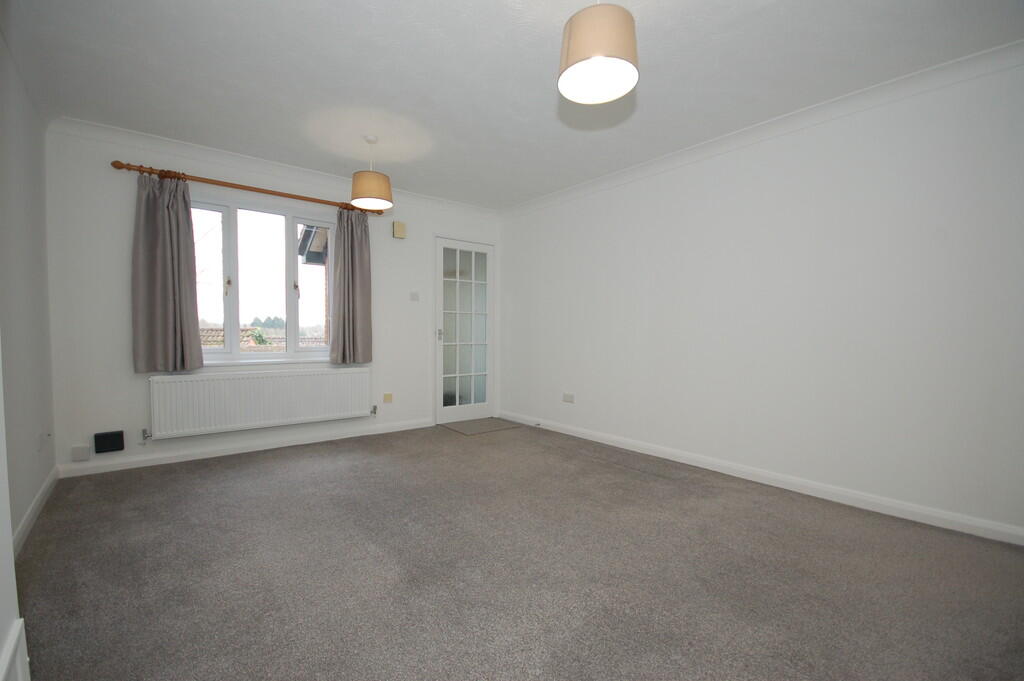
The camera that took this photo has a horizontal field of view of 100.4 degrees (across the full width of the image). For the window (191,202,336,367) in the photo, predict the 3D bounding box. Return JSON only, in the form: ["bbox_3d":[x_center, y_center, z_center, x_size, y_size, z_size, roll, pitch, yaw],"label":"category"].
[{"bbox_3d":[-2.092,-0.455,3.594,1.235,1.260,0.090,-1,2,-39],"label":"window"}]

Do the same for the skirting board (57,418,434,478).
[{"bbox_3d":[-1.921,0.867,3.697,2.793,0.095,0.020,-1,2,-39],"label":"skirting board"}]

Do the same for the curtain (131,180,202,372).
[{"bbox_3d":[-2.491,-0.462,3.088,0.396,1.380,0.120,-1,2,-39],"label":"curtain"}]

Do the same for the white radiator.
[{"bbox_3d":[-1.973,0.488,3.558,1.585,0.460,0.090,-1,2,-39],"label":"white radiator"}]

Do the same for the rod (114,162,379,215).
[{"bbox_3d":[-1.971,-1.210,3.483,1.907,0.070,0.090,-1,2,-39],"label":"rod"}]

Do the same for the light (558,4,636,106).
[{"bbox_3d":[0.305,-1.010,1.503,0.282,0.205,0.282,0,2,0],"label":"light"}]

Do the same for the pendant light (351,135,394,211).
[{"bbox_3d":[-0.984,-1.195,2.996,0.282,0.471,0.282,-1,2,-39],"label":"pendant light"}]

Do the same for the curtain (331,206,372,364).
[{"bbox_3d":[-1.476,-0.484,3.900,0.373,1.390,0.120,-1,2,-39],"label":"curtain"}]

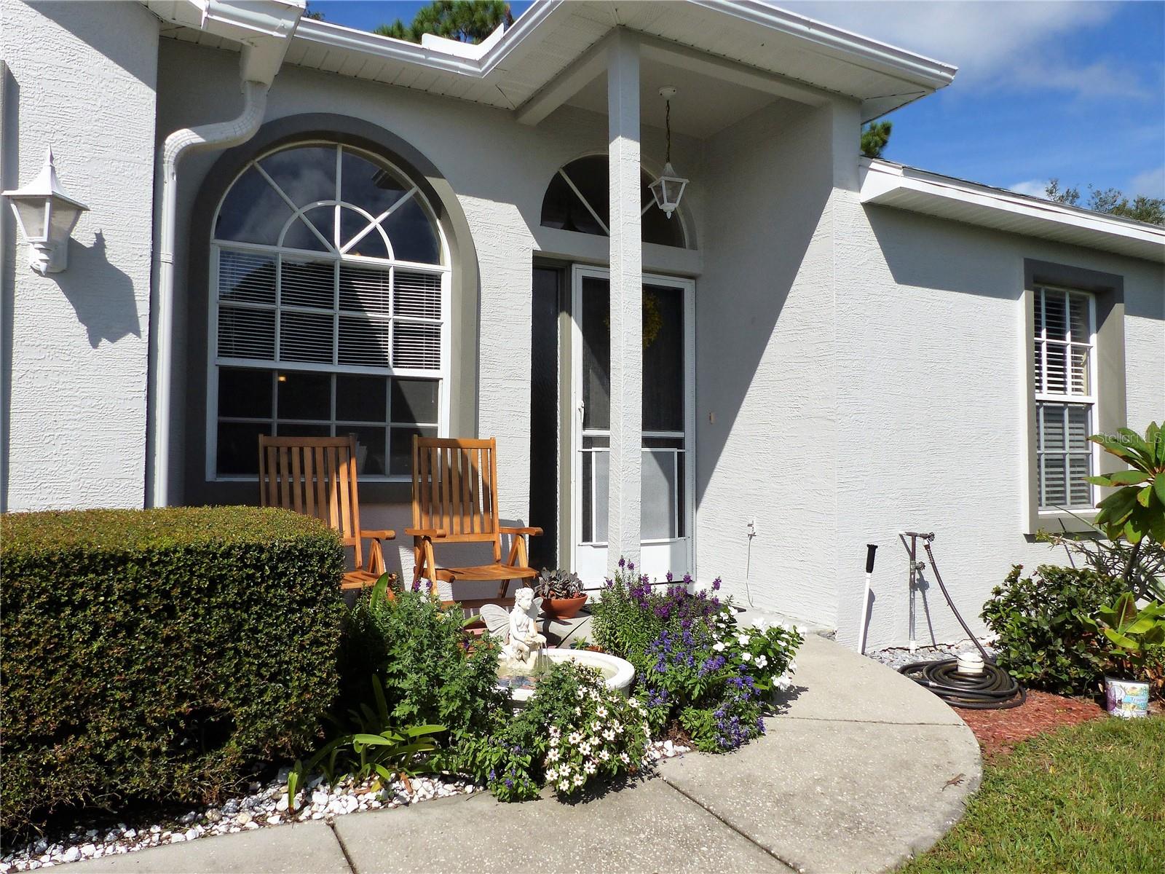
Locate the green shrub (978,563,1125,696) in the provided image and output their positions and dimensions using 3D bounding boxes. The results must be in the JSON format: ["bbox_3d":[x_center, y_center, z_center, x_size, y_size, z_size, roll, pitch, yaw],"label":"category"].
[{"bbox_3d":[2.450,0.953,4.370,0.720,0.600,0.660,1,-2,-29],"label":"green shrub"}]

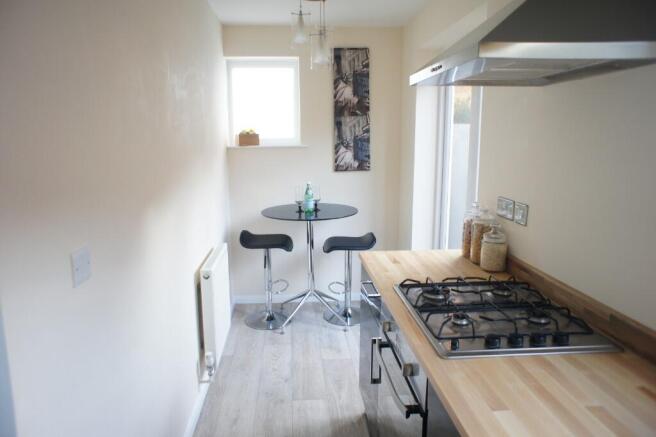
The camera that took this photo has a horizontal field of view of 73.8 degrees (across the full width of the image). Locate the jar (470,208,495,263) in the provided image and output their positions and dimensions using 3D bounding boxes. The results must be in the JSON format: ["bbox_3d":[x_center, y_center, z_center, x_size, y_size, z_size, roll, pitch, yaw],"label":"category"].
[{"bbox_3d":[0.709,0.080,1.976,0.106,0.249,0.106,0,10,0],"label":"jar"}]

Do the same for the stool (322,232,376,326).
[{"bbox_3d":[0.162,0.476,3.624,0.420,0.710,0.400,-1,10,-5],"label":"stool"}]

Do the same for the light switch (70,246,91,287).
[{"bbox_3d":[-0.609,0.119,1.085,0.010,0.086,0.086,-1,10,-5],"label":"light switch"}]

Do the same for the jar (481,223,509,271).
[{"bbox_3d":[0.725,0.123,1.884,0.108,0.198,0.108,0,10,0],"label":"jar"}]

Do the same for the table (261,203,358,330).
[{"bbox_3d":[-0.137,0.389,3.571,0.775,0.905,0.775,-1,10,-5],"label":"table"}]

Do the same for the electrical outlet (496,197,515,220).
[{"bbox_3d":[0.802,-0.044,1.984,0.010,0.086,0.148,-1,10,-5],"label":"electrical outlet"}]

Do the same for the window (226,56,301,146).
[{"bbox_3d":[-0.535,-0.985,3.733,0.600,0.735,0.090,-1,10,-5],"label":"window"}]

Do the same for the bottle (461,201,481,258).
[{"bbox_3d":[0.705,0.051,2.073,0.106,0.271,0.106,0,10,0],"label":"bottle"}]

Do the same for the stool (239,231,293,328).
[{"bbox_3d":[-0.482,0.474,3.562,0.410,0.745,0.400,-1,10,-5],"label":"stool"}]

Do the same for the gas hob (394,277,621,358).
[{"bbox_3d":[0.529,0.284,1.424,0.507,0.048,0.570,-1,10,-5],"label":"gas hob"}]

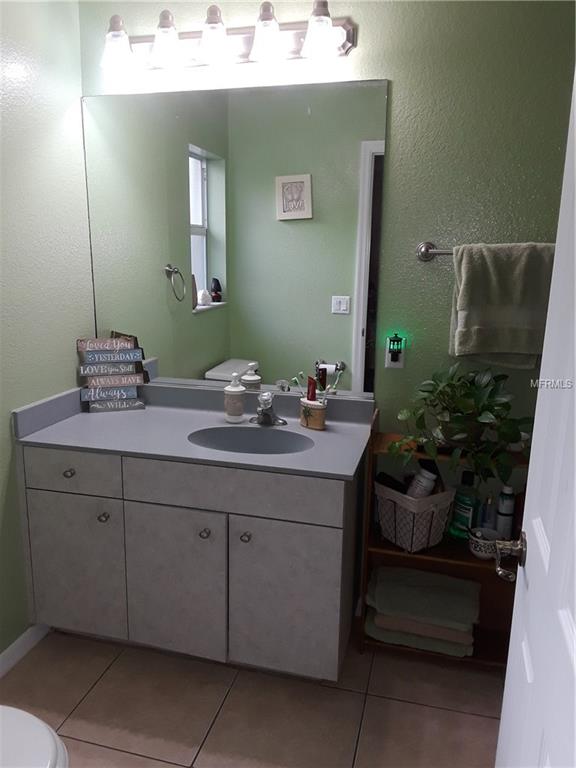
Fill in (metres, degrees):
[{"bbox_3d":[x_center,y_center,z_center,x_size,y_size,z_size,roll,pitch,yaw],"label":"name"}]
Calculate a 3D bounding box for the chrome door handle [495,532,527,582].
[{"bbox_3d":[0.409,0.318,1.140,0.058,0.072,0.140,4,13,14],"label":"chrome door handle"}]

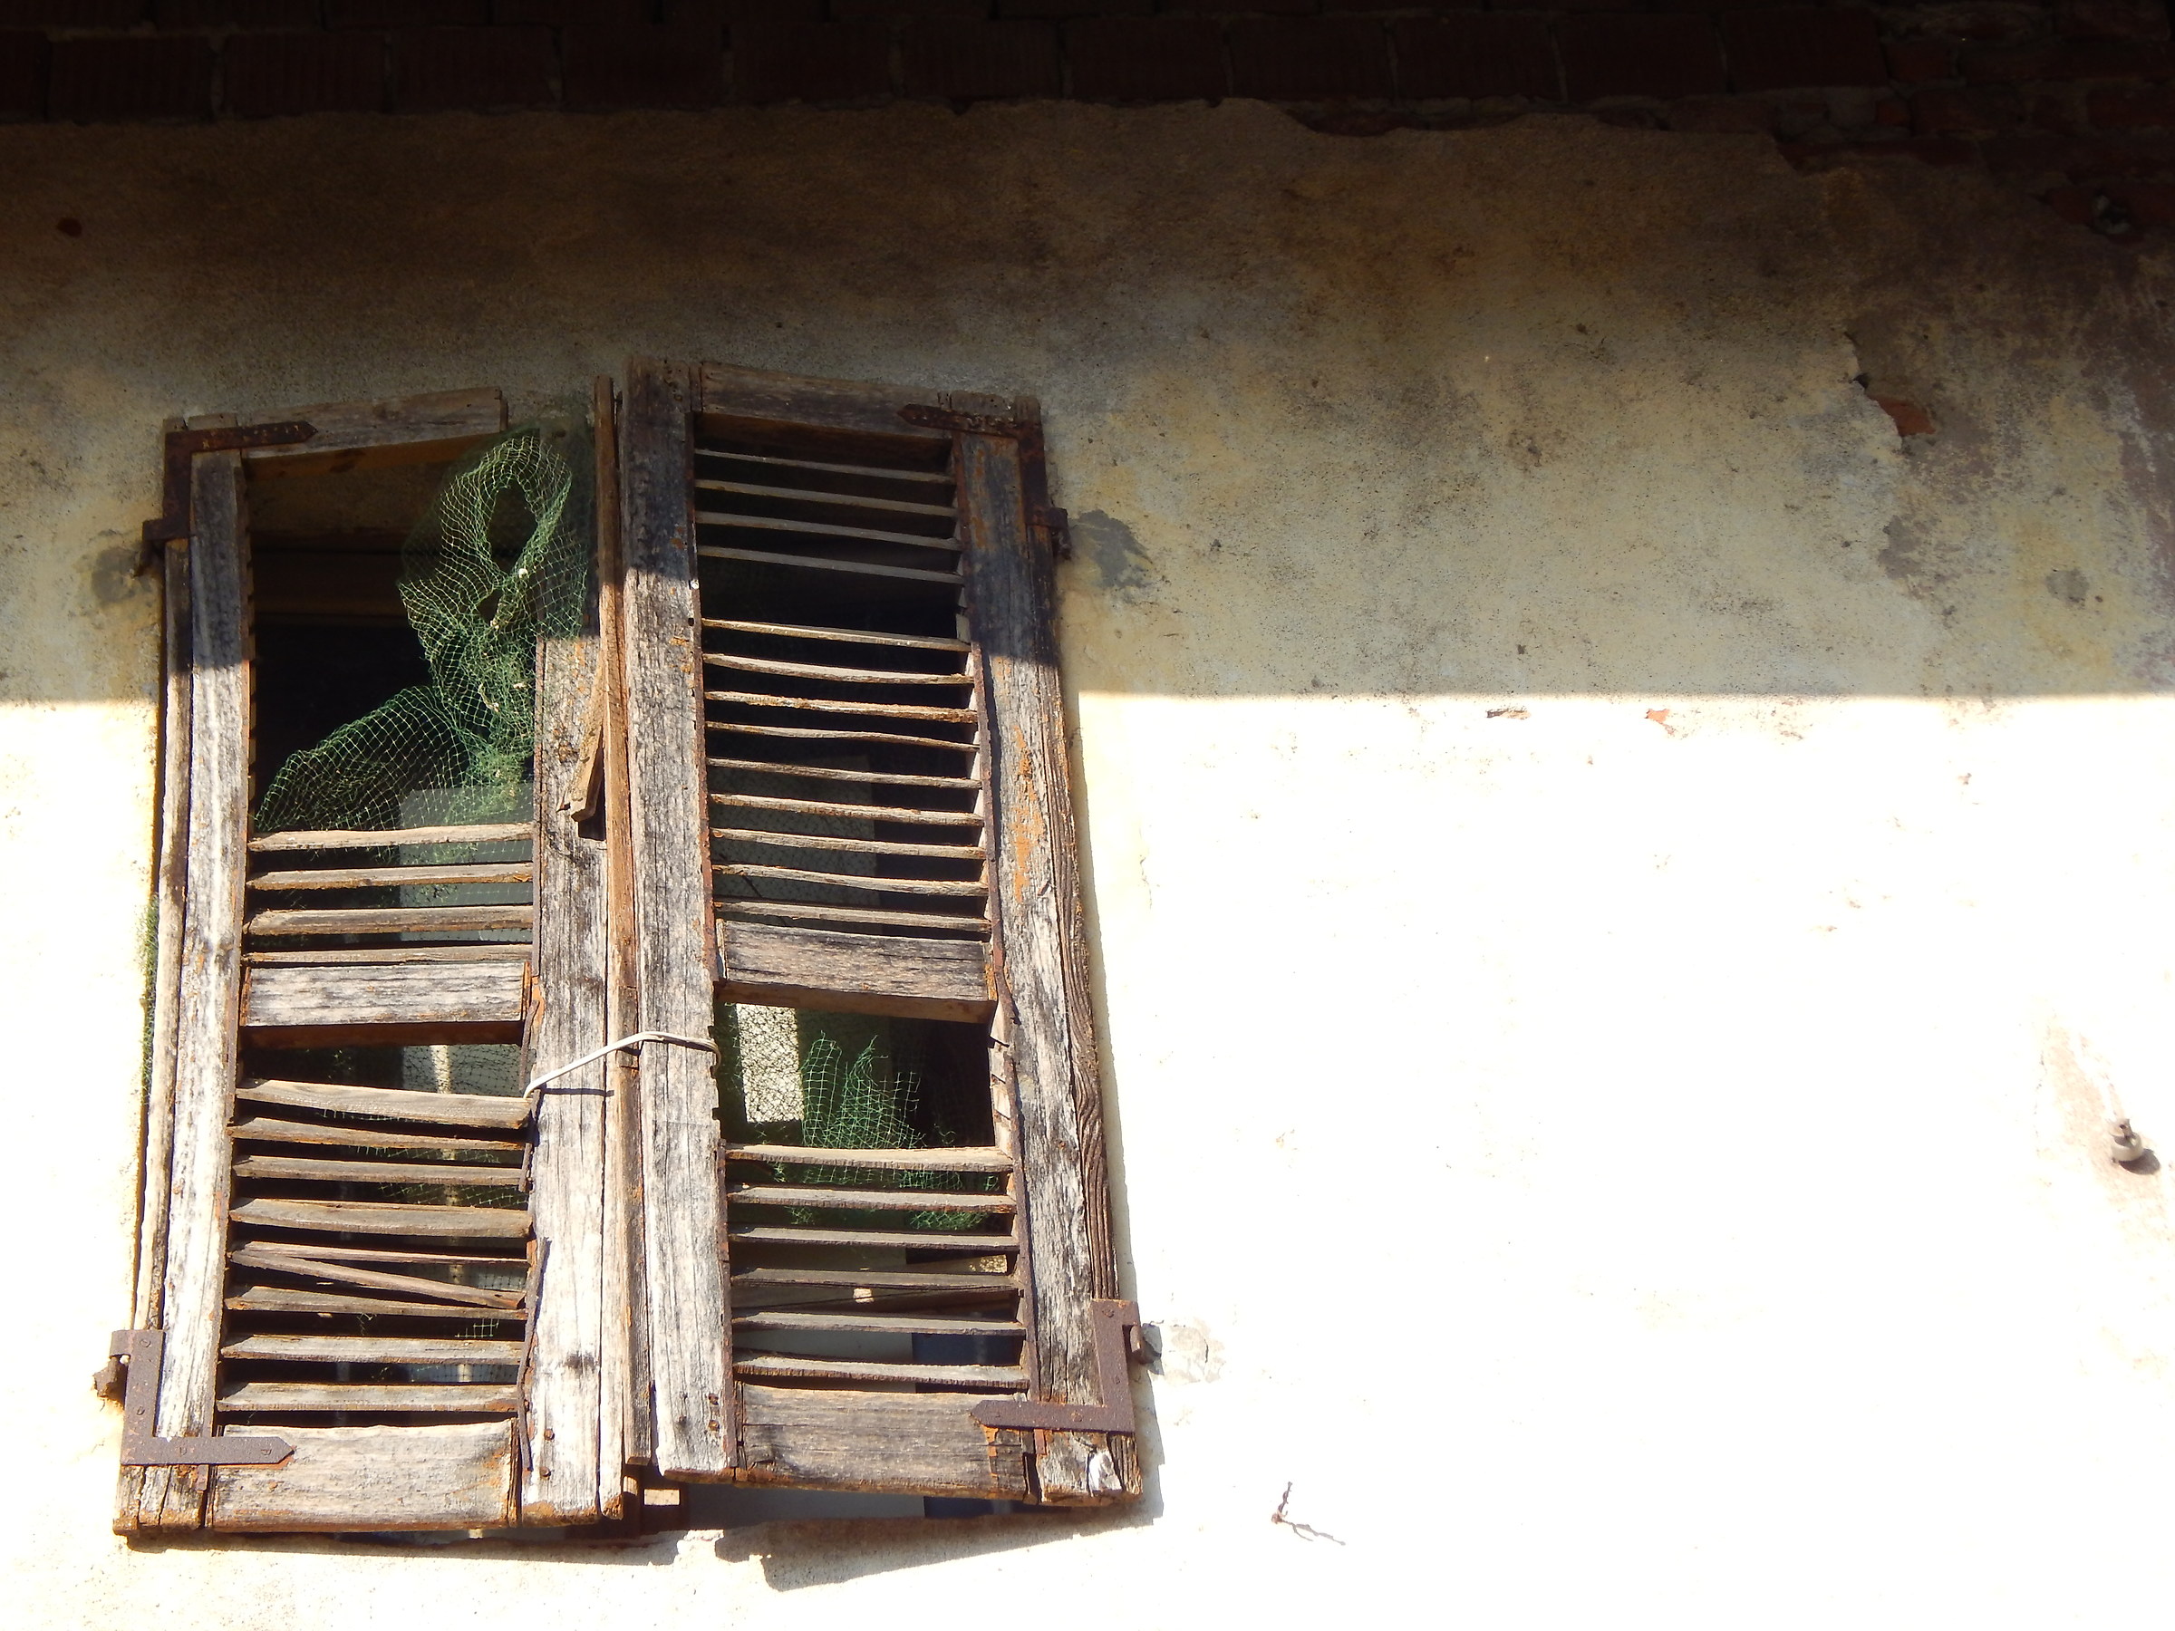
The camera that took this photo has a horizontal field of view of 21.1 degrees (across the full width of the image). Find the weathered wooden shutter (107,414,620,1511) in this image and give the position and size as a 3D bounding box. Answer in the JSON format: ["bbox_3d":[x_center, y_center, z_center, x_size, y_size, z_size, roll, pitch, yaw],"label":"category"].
[{"bbox_3d":[-0.690,0.116,5.700,0.454,1.415,0.050,-3,-41,-3],"label":"weathered wooden shutter"}]

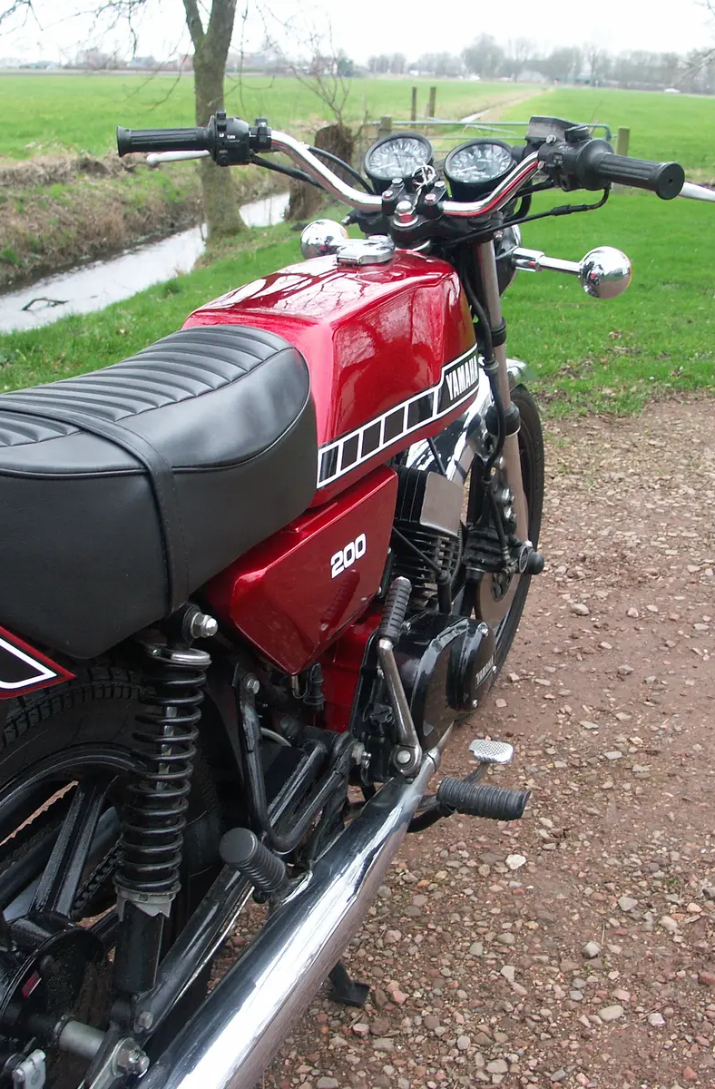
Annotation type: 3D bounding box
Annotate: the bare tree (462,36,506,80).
[{"bbox_3d":[32.306,-124.300,300.000,11.590,10.761,10.500,2,22,0],"label":"bare tree"}]

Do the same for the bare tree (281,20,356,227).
[{"bbox_3d":[-0.291,-3.251,9.000,0.580,1.429,0.600,2,22,0],"label":"bare tree"}]

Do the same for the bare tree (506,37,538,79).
[{"bbox_3d":[42.158,-124.010,300.000,8.113,10.223,8.500,2,22,0],"label":"bare tree"}]

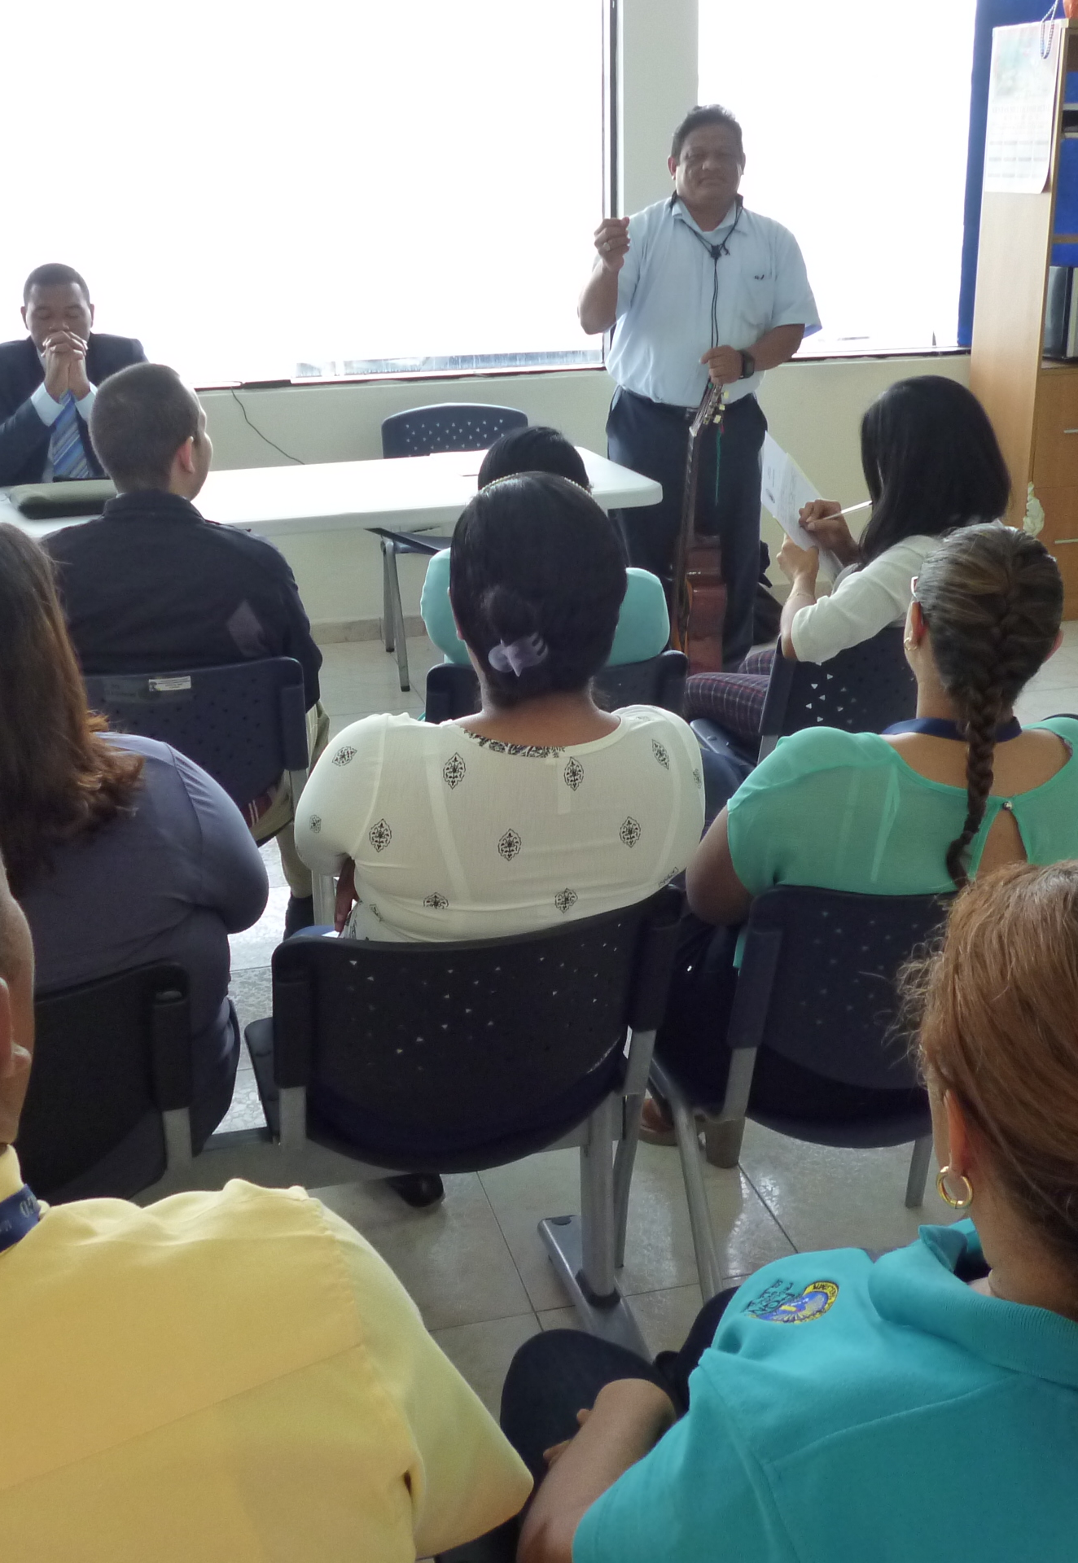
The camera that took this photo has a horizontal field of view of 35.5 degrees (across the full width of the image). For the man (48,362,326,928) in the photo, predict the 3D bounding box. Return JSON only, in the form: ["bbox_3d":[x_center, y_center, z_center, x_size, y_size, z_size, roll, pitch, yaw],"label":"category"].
[{"bbox_3d":[-0.660,-0.186,3.206,0.500,1.260,0.820,-4,20,-9],"label":"man"}]

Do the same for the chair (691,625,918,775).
[{"bbox_3d":[0.575,0.009,3.168,0.480,0.770,0.560,-7,21,-17],"label":"chair"}]

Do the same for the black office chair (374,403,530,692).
[{"bbox_3d":[-0.262,-0.753,5.276,0.490,0.800,0.560,-6,20,-14],"label":"black office chair"}]

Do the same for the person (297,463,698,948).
[{"bbox_3d":[-0.097,0.176,2.114,0.480,1.190,0.720,-5,20,-12],"label":"person"}]

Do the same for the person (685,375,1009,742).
[{"bbox_3d":[0.517,-0.181,3.137,0.470,1.150,0.700,-13,23,-31],"label":"person"}]

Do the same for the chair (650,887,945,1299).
[{"bbox_3d":[0.401,0.371,2.171,0.480,0.770,0.560,-6,21,-15],"label":"chair"}]

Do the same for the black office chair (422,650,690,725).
[{"bbox_3d":[0.008,0.066,3.152,0.470,0.800,0.550,-3,20,-7],"label":"black office chair"}]

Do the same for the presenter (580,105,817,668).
[{"bbox_3d":[0.425,-0.998,4.702,0.620,1.630,0.420,0,20,4],"label":"presenter"}]

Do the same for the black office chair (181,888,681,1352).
[{"bbox_3d":[-0.117,0.423,2.168,0.500,0.800,0.550,-6,20,-13],"label":"black office chair"}]

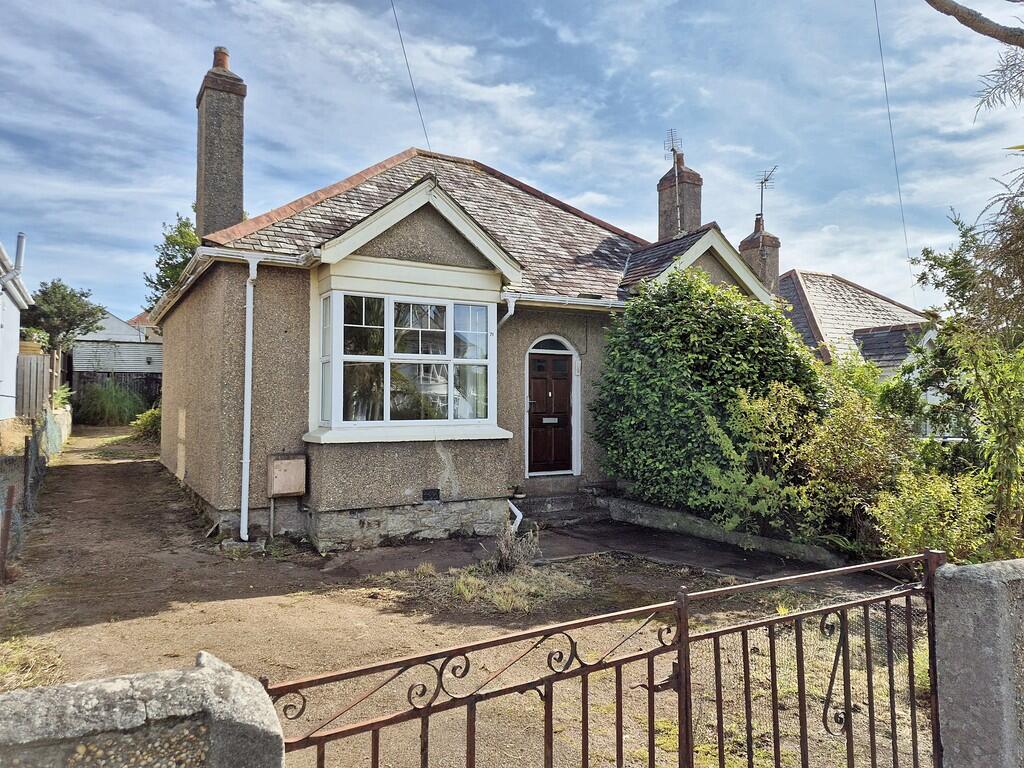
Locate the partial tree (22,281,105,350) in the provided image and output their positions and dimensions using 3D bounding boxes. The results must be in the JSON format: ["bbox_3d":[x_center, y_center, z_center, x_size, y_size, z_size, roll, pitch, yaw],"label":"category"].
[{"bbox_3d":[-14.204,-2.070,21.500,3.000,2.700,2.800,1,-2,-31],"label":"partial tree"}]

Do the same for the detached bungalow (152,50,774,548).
[{"bbox_3d":[-1.377,-1.441,14.801,10.940,7.250,9.800,1,-2,-31],"label":"detached bungalow"}]

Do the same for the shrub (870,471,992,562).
[{"bbox_3d":[4.562,1.463,7.400,1.350,1.050,1.200,1,-2,-31],"label":"shrub"}]

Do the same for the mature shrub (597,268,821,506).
[{"bbox_3d":[2.944,0.114,10.300,3.200,3.550,3.000,1,-2,-31],"label":"mature shrub"}]

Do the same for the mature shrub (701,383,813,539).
[{"bbox_3d":[3.054,0.956,8.500,1.400,1.950,1.300,1,-2,-31],"label":"mature shrub"}]

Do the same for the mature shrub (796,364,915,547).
[{"bbox_3d":[4.152,0.862,8.200,1.450,2.200,1.400,1,-2,-31],"label":"mature shrub"}]

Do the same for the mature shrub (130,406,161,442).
[{"bbox_3d":[-10.151,1.131,19.000,1.200,1.100,1.200,1,-2,-31],"label":"mature shrub"}]

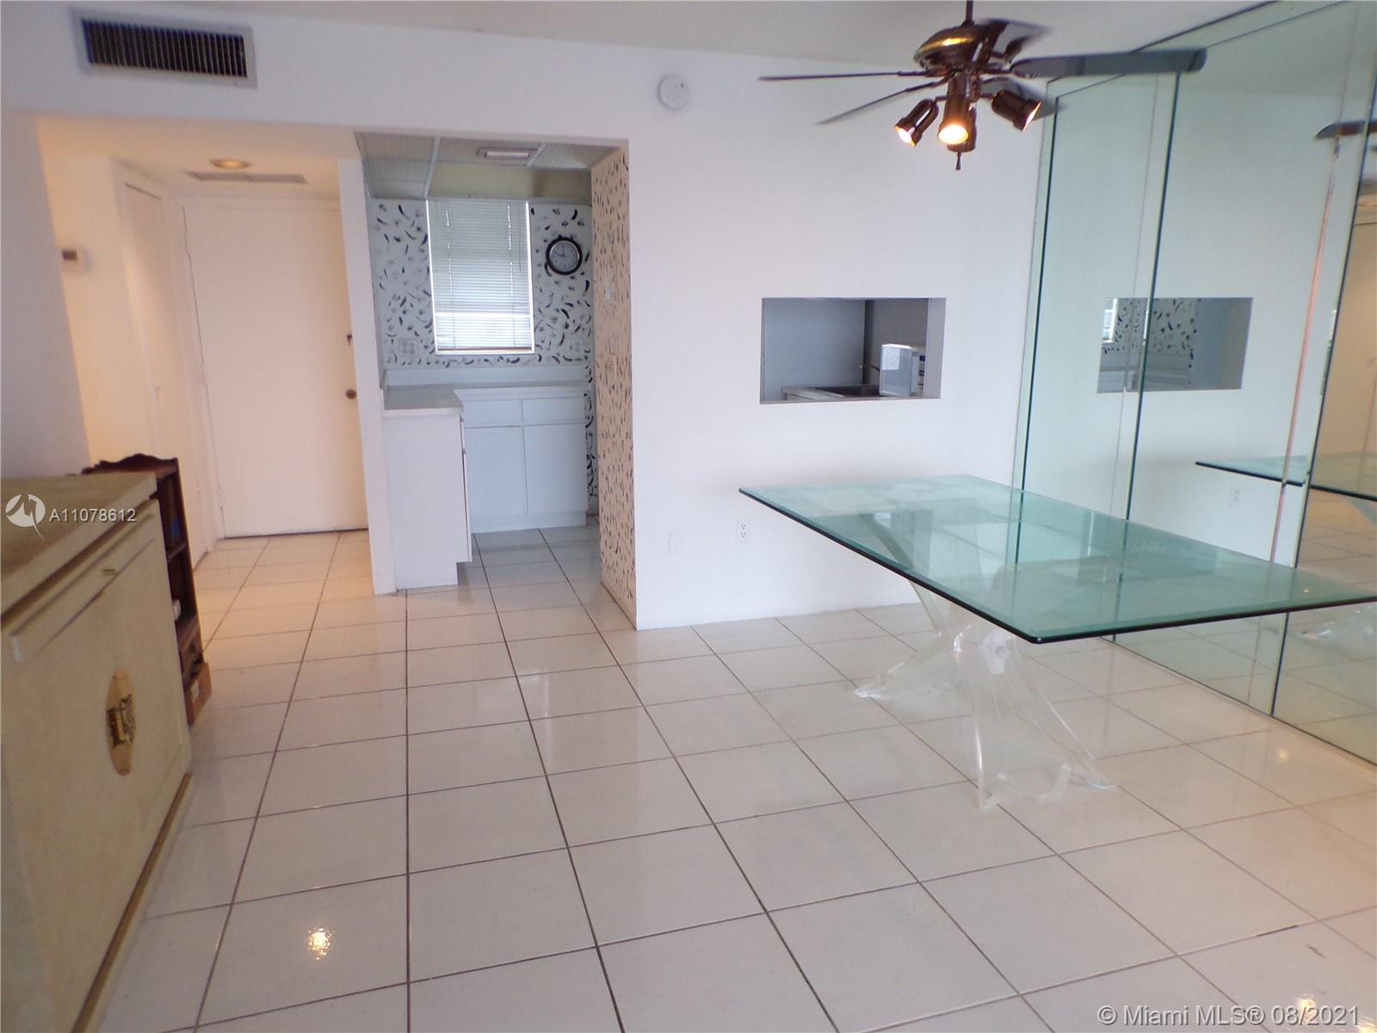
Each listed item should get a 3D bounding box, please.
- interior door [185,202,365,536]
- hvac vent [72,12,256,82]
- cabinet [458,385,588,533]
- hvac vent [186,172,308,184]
[{"bbox_3d":[-2.507,-0.864,5.925,0.900,2.000,0.050,-4,13,-15],"label":"interior door"},{"bbox_3d":[-1.813,-1.623,3.317,0.560,0.205,0.030,-4,13,-15],"label":"hvac vent"},{"bbox_3d":[-1.086,-0.403,6.256,0.810,0.920,0.350,-4,13,-15],"label":"cabinet"},{"bbox_3d":[-2.198,-1.701,4.800,0.520,0.025,0.370,-4,13,-15],"label":"hvac vent"}]

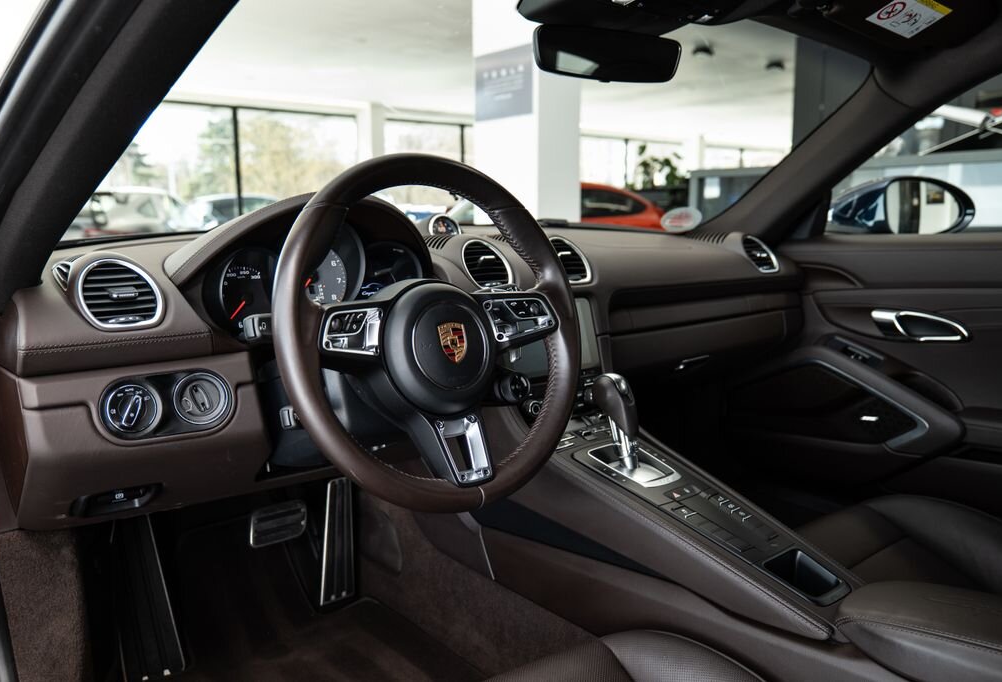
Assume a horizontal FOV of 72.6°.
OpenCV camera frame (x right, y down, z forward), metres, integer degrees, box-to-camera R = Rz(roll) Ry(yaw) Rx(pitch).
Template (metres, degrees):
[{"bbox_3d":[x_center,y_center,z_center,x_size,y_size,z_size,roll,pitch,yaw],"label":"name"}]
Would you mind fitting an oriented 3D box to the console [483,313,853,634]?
[{"bbox_3d":[0.221,0.124,0.929,0.240,0.310,0.550,-6,9,-40],"label":"console"}]

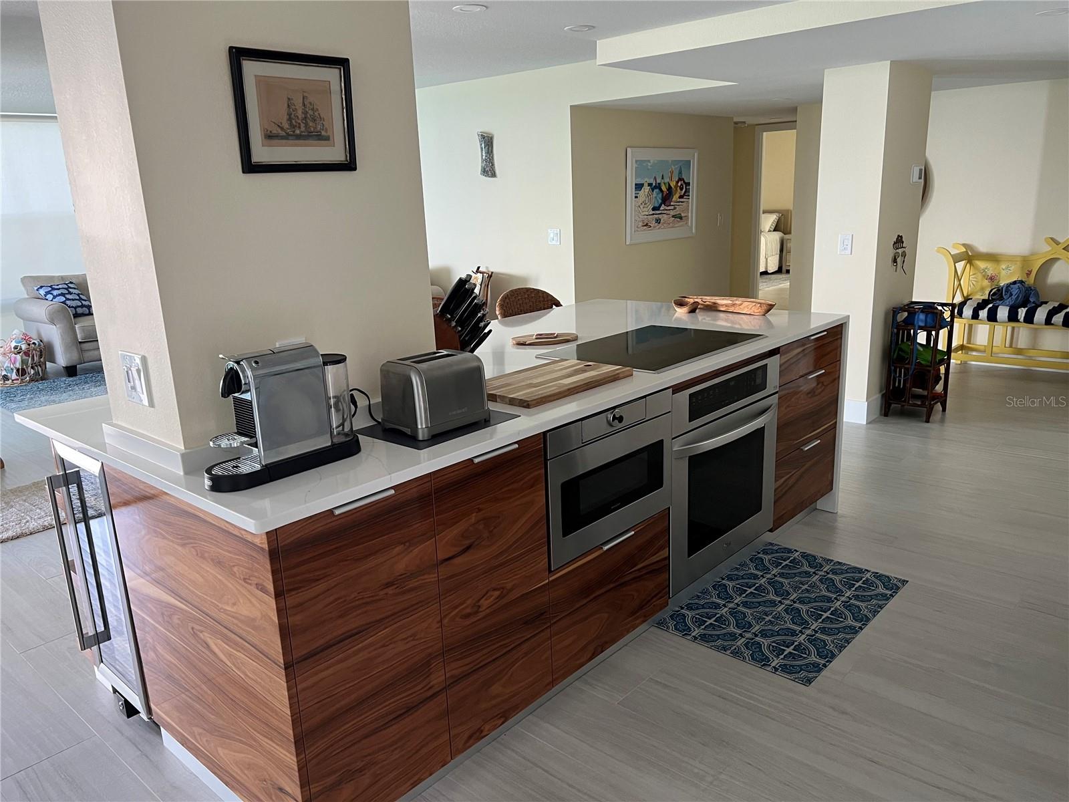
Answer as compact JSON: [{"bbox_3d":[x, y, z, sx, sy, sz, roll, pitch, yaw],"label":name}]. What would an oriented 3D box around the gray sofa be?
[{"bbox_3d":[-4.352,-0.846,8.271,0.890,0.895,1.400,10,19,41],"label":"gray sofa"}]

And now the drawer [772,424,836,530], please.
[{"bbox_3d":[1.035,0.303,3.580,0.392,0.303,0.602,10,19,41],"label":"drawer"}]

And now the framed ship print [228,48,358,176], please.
[{"bbox_3d":[-0.552,-0.669,1.872,0.020,0.260,0.295,10,19,41],"label":"framed ship print"}]

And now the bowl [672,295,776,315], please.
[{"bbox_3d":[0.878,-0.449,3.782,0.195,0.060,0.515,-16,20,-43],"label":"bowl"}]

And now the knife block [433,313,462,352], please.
[{"bbox_3d":[-0.243,-0.183,2.573,0.190,0.235,0.130,10,19,41],"label":"knife block"}]

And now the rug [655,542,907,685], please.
[{"bbox_3d":[0.928,0.738,2.956,0.569,0.008,0.875,10,19,41],"label":"rug"}]

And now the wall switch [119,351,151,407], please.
[{"bbox_3d":[-0.938,-0.052,1.881,0.115,0.117,0.008,10,19,41],"label":"wall switch"}]

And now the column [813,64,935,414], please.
[{"bbox_3d":[2.167,-0.997,5.224,0.401,2.146,0.757,10,19,41],"label":"column"}]

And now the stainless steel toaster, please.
[{"bbox_3d":[-0.256,-0.028,2.071,0.167,0.182,0.238,10,19,41],"label":"stainless steel toaster"}]

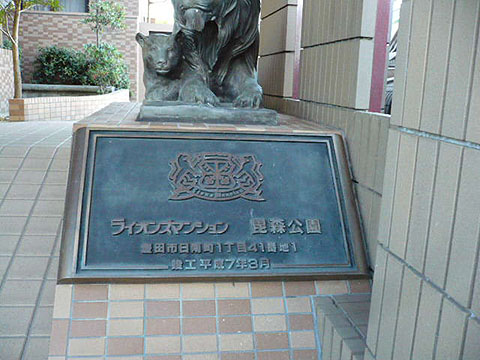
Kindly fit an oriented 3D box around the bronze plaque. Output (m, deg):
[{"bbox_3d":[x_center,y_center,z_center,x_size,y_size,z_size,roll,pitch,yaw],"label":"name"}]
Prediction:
[{"bbox_3d":[-0.066,0.065,1.518,0.916,0.510,0.033,1,-29,-9],"label":"bronze plaque"}]

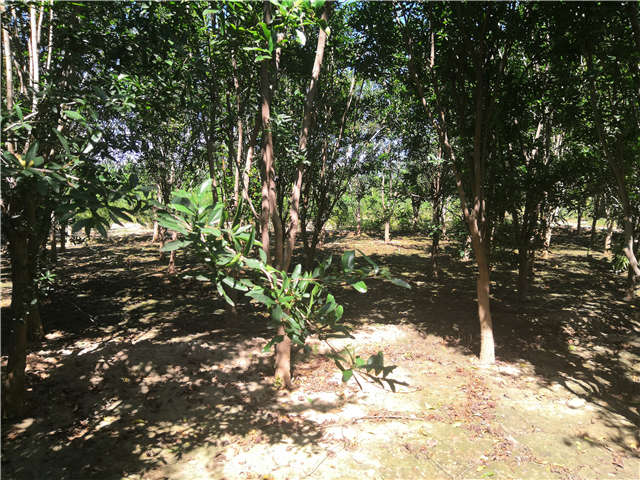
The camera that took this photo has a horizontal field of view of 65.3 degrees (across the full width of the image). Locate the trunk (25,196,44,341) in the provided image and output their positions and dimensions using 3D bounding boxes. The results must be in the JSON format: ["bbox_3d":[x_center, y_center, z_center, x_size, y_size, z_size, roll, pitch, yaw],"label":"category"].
[{"bbox_3d":[-3.031,0.303,5.300,0.180,1.514,0.170,0,5,0],"label":"trunk"}]

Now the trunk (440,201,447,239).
[{"bbox_3d":[4.329,-0.719,17.500,0.200,1.319,0.200,0,5,0],"label":"trunk"}]

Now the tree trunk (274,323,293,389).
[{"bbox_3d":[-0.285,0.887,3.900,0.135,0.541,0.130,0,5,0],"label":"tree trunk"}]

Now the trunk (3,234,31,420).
[{"bbox_3d":[-2.091,0.584,3.450,0.160,1.286,0.150,0,5,0],"label":"trunk"}]

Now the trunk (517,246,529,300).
[{"bbox_3d":[2.961,0.490,7.300,0.170,0.782,0.170,0,5,0],"label":"trunk"}]

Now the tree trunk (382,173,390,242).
[{"bbox_3d":[2.131,-1.010,16.000,0.220,2.285,0.210,0,5,0],"label":"tree trunk"}]

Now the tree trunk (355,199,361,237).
[{"bbox_3d":[1.390,-0.834,18.500,0.210,1.394,0.200,0,5,0],"label":"tree trunk"}]

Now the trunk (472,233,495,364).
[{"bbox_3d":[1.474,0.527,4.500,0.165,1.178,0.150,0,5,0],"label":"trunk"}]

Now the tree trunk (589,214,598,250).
[{"bbox_3d":[7.670,-0.210,14.000,0.240,1.000,0.220,0,5,0],"label":"tree trunk"}]

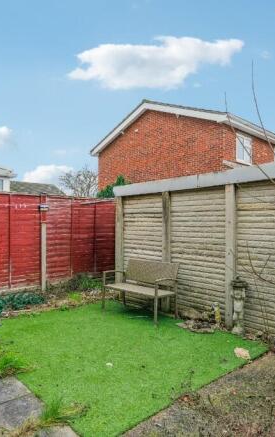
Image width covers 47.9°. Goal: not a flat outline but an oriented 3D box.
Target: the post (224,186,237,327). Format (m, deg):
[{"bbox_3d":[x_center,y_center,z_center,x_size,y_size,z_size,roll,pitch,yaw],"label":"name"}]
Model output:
[{"bbox_3d":[1.295,0.526,4.294,0.120,2.001,0.130,1,-2,-42],"label":"post"}]

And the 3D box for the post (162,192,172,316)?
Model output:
[{"bbox_3d":[0.488,0.544,5.184,0.120,2.001,0.130,1,-2,-42],"label":"post"}]

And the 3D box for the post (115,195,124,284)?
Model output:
[{"bbox_3d":[-0.359,0.562,6.073,0.120,2.001,0.130,1,-2,-42],"label":"post"}]

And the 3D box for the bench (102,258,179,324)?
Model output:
[{"bbox_3d":[0.043,1.121,4.977,0.580,0.840,1.190,1,-2,-43],"label":"bench"}]

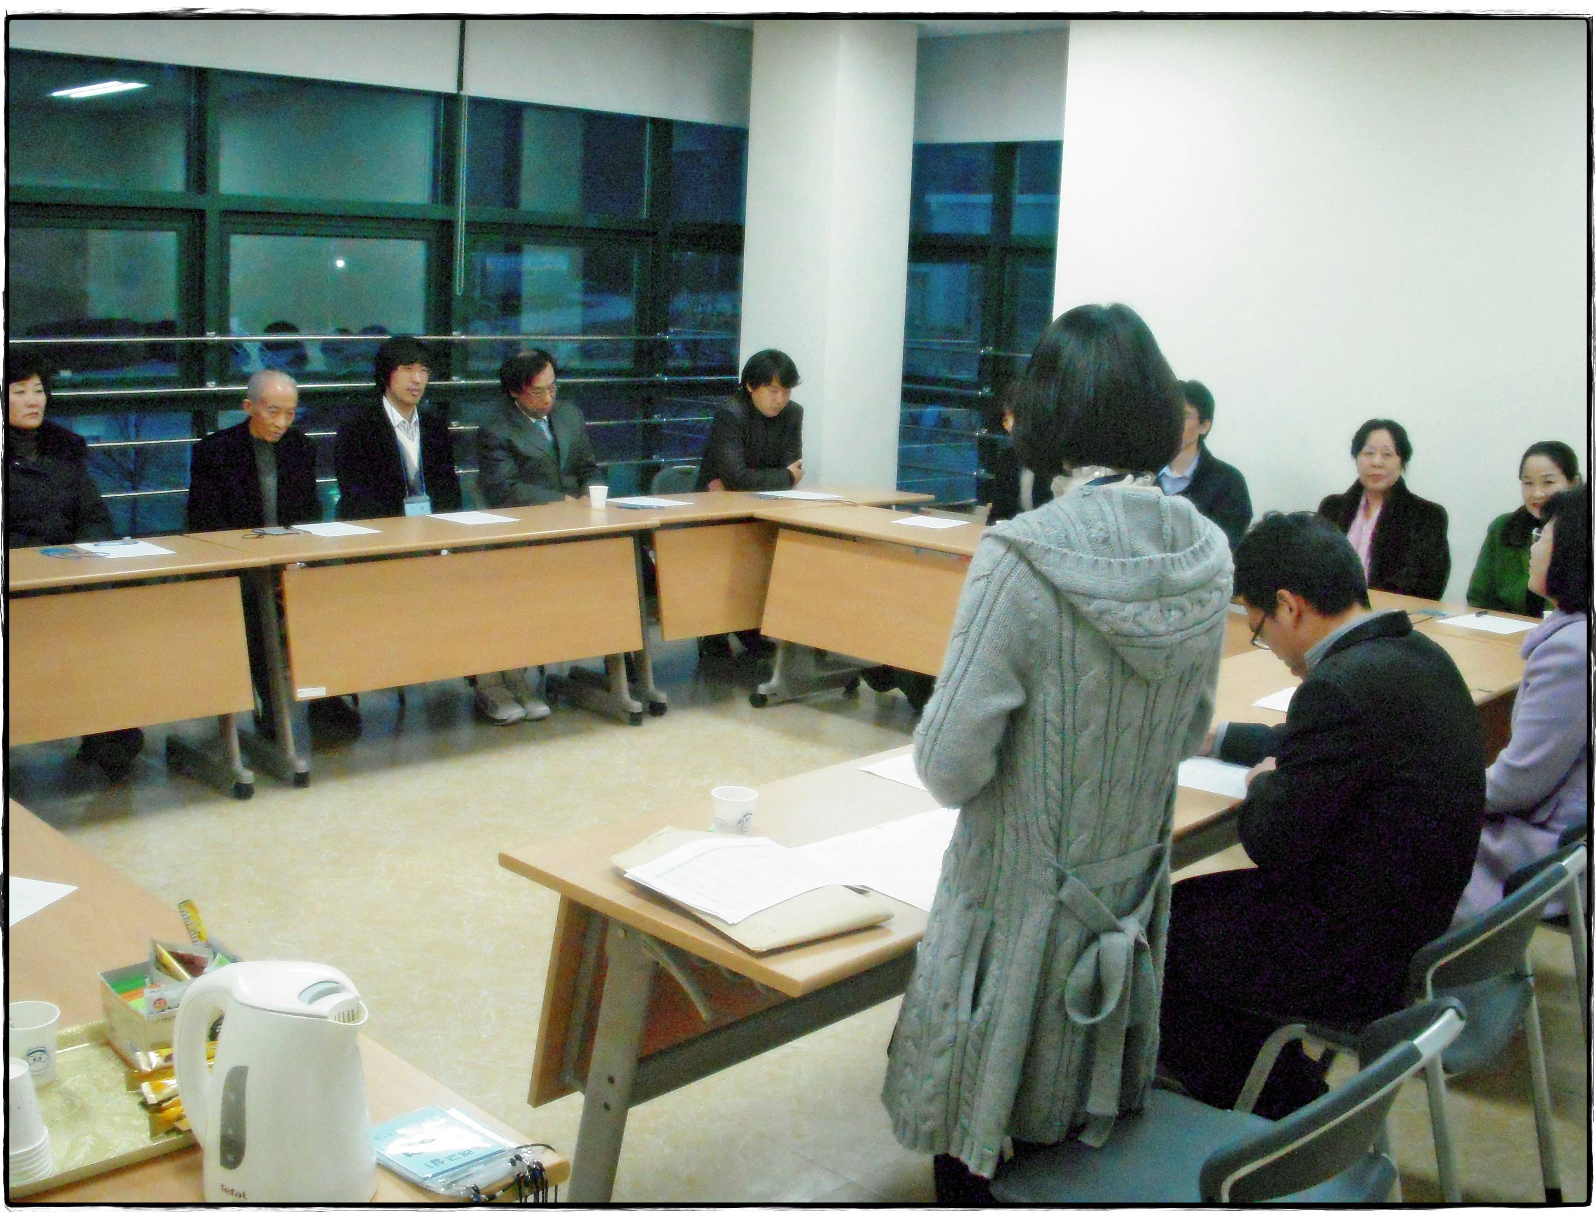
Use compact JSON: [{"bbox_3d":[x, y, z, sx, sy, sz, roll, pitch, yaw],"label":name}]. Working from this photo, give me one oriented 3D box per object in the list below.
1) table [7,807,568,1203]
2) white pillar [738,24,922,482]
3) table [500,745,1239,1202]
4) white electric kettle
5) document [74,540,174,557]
[{"bbox_3d":[-0.974,0.826,2.177,0.600,0.735,1.500,-8,14,-42],"label":"table"},{"bbox_3d":[0.131,-1.275,8.279,0.530,2.680,0.530,12,14,43],"label":"white pillar"},{"bbox_3d":[0.279,0.701,3.123,0.635,0.730,1.500,12,15,42],"label":"table"},{"bbox_3d":[-0.509,0.451,1.743,0.213,0.234,0.163,8,12,27],"label":"white electric kettle"},{"bbox_3d":[-2.007,-0.182,5.302,0.210,0.005,0.290,-7,14,-41],"label":"document"}]

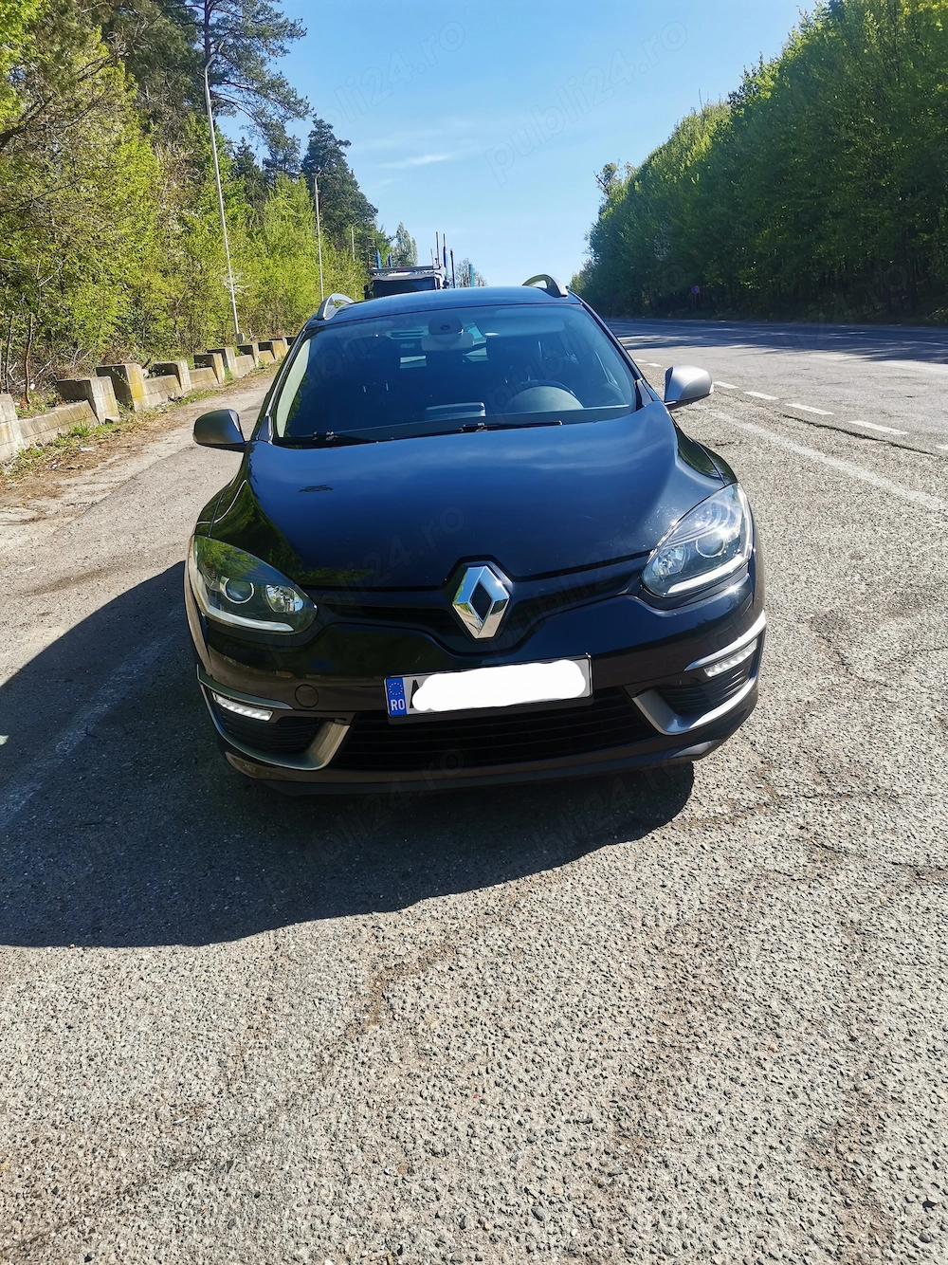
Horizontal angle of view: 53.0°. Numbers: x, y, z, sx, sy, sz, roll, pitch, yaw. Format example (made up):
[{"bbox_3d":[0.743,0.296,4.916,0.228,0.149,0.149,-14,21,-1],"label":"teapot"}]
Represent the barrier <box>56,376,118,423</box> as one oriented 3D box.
[{"bbox_3d":[-6.724,-4.048,16.617,0.560,0.760,1.000,-5,19,-1],"label":"barrier"}]

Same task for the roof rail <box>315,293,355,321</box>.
[{"bbox_3d":[-0.688,-1.705,4.951,0.085,0.120,1.800,-5,19,-1],"label":"roof rail"}]

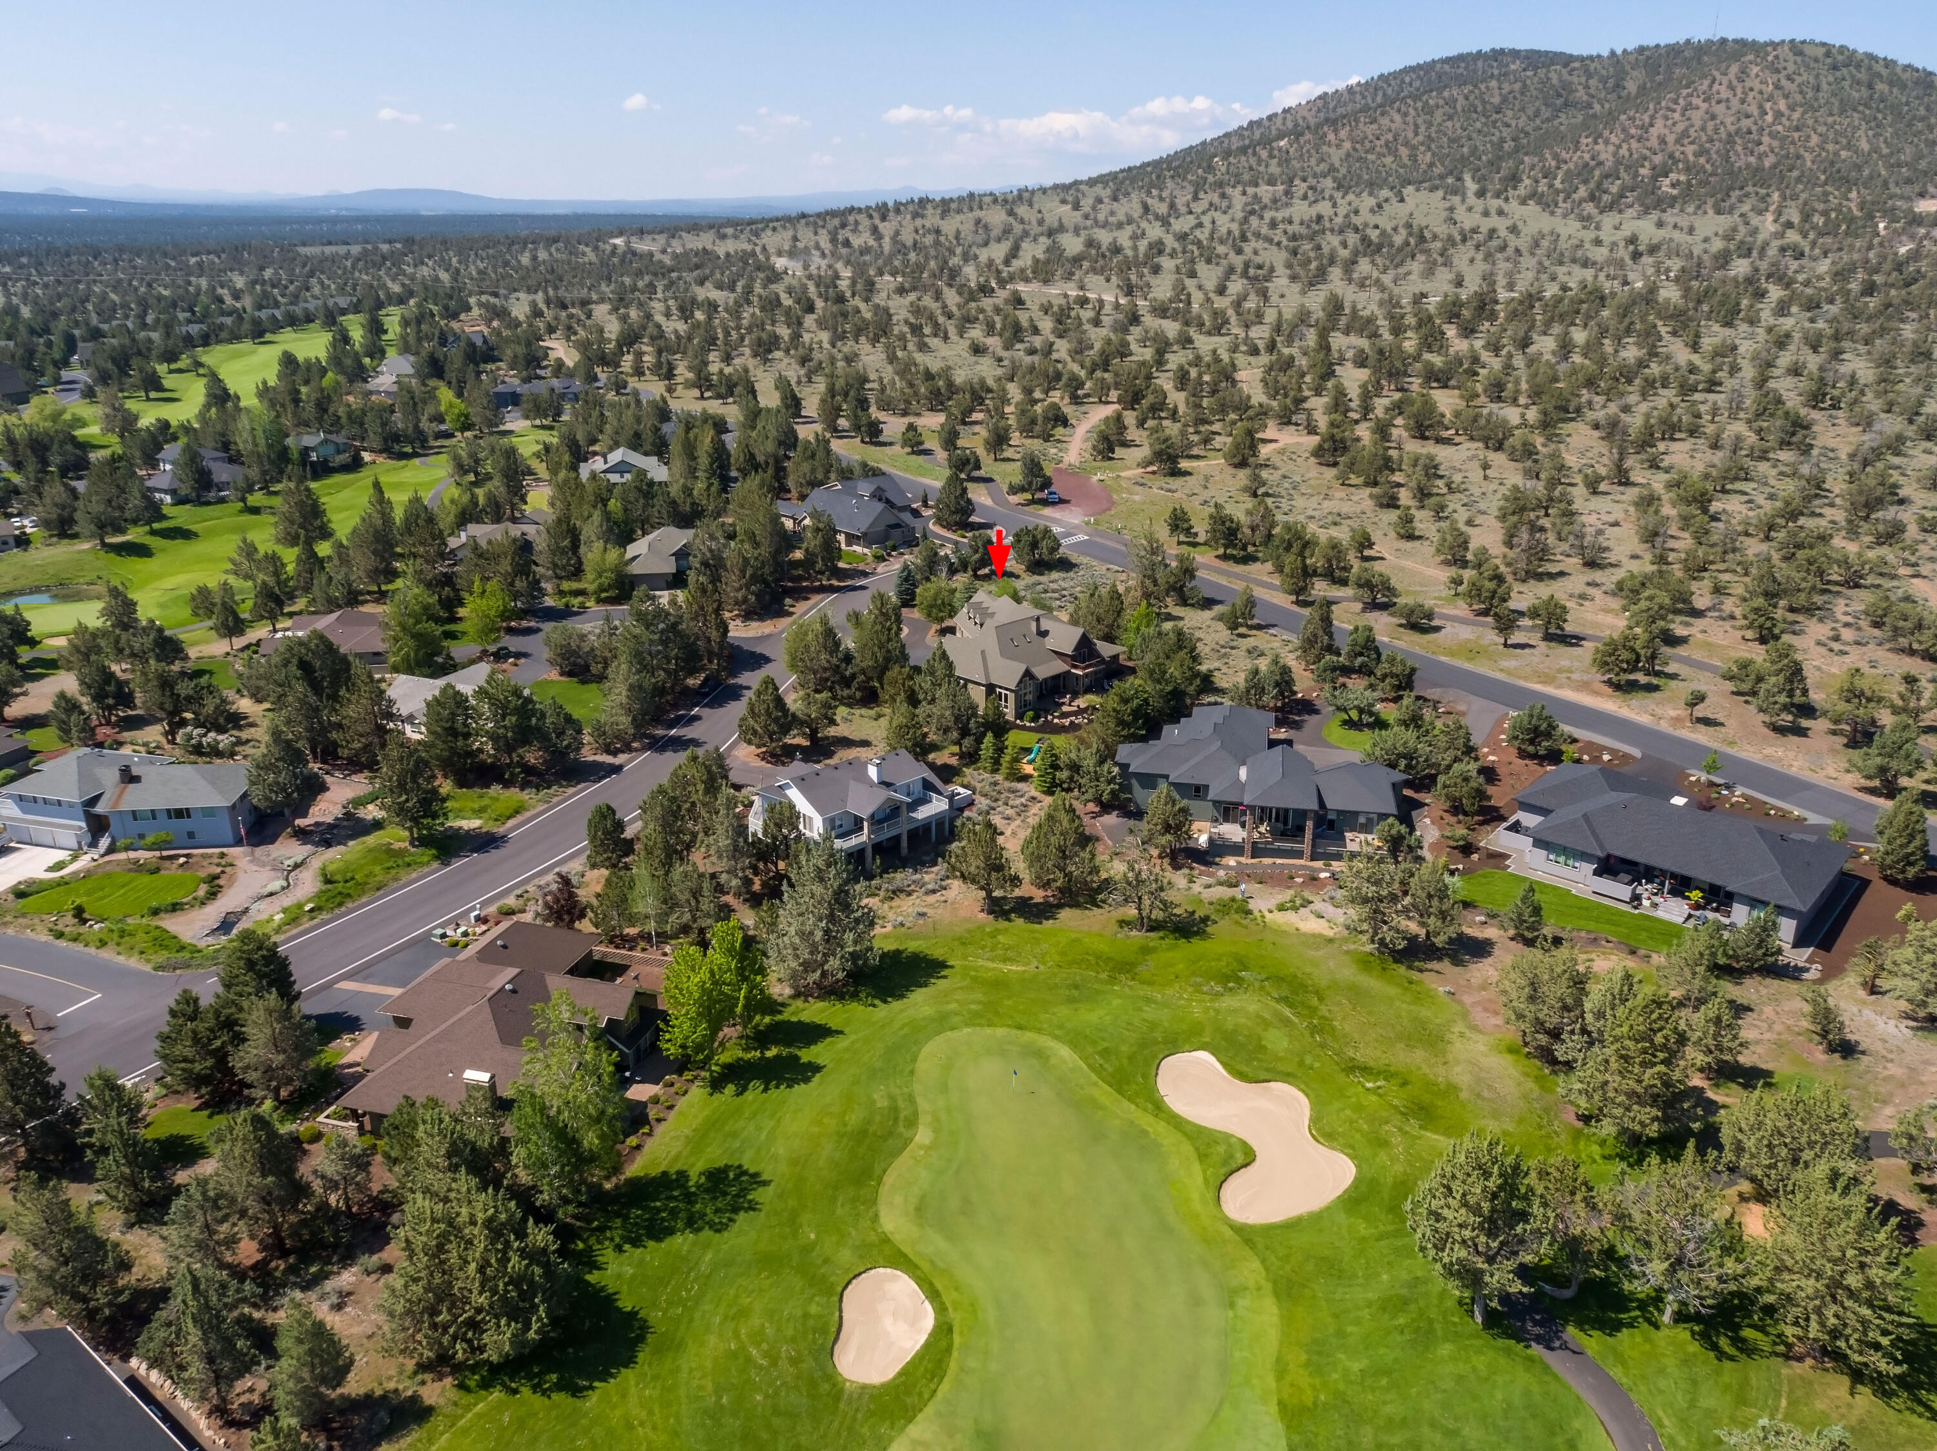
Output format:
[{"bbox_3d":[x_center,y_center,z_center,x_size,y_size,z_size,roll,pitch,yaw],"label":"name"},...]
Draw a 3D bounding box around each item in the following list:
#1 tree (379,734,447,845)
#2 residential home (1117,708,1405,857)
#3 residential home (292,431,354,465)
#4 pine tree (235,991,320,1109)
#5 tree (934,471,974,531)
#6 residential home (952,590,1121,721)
[{"bbox_3d":[-55.318,6.408,133.455,6.566,11.873,6.566,0,22,0],"label":"tree"},{"bbox_3d":[31.020,4.980,142.300,29.400,7.840,25.680,4,22,9],"label":"residential home"},{"bbox_3d":[-159.210,-67.830,329.180,14.500,6.500,12.500,-8,23,-19],"label":"residential home"},{"bbox_3d":[-49.920,23.350,96.960,5.830,8.530,5.830,0,21,0],"label":"pine tree"},{"bbox_3d":[-2.996,-43.962,259.343,7.656,10.902,7.656,0,22,0],"label":"tree"},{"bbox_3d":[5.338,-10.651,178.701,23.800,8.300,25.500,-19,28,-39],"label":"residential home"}]

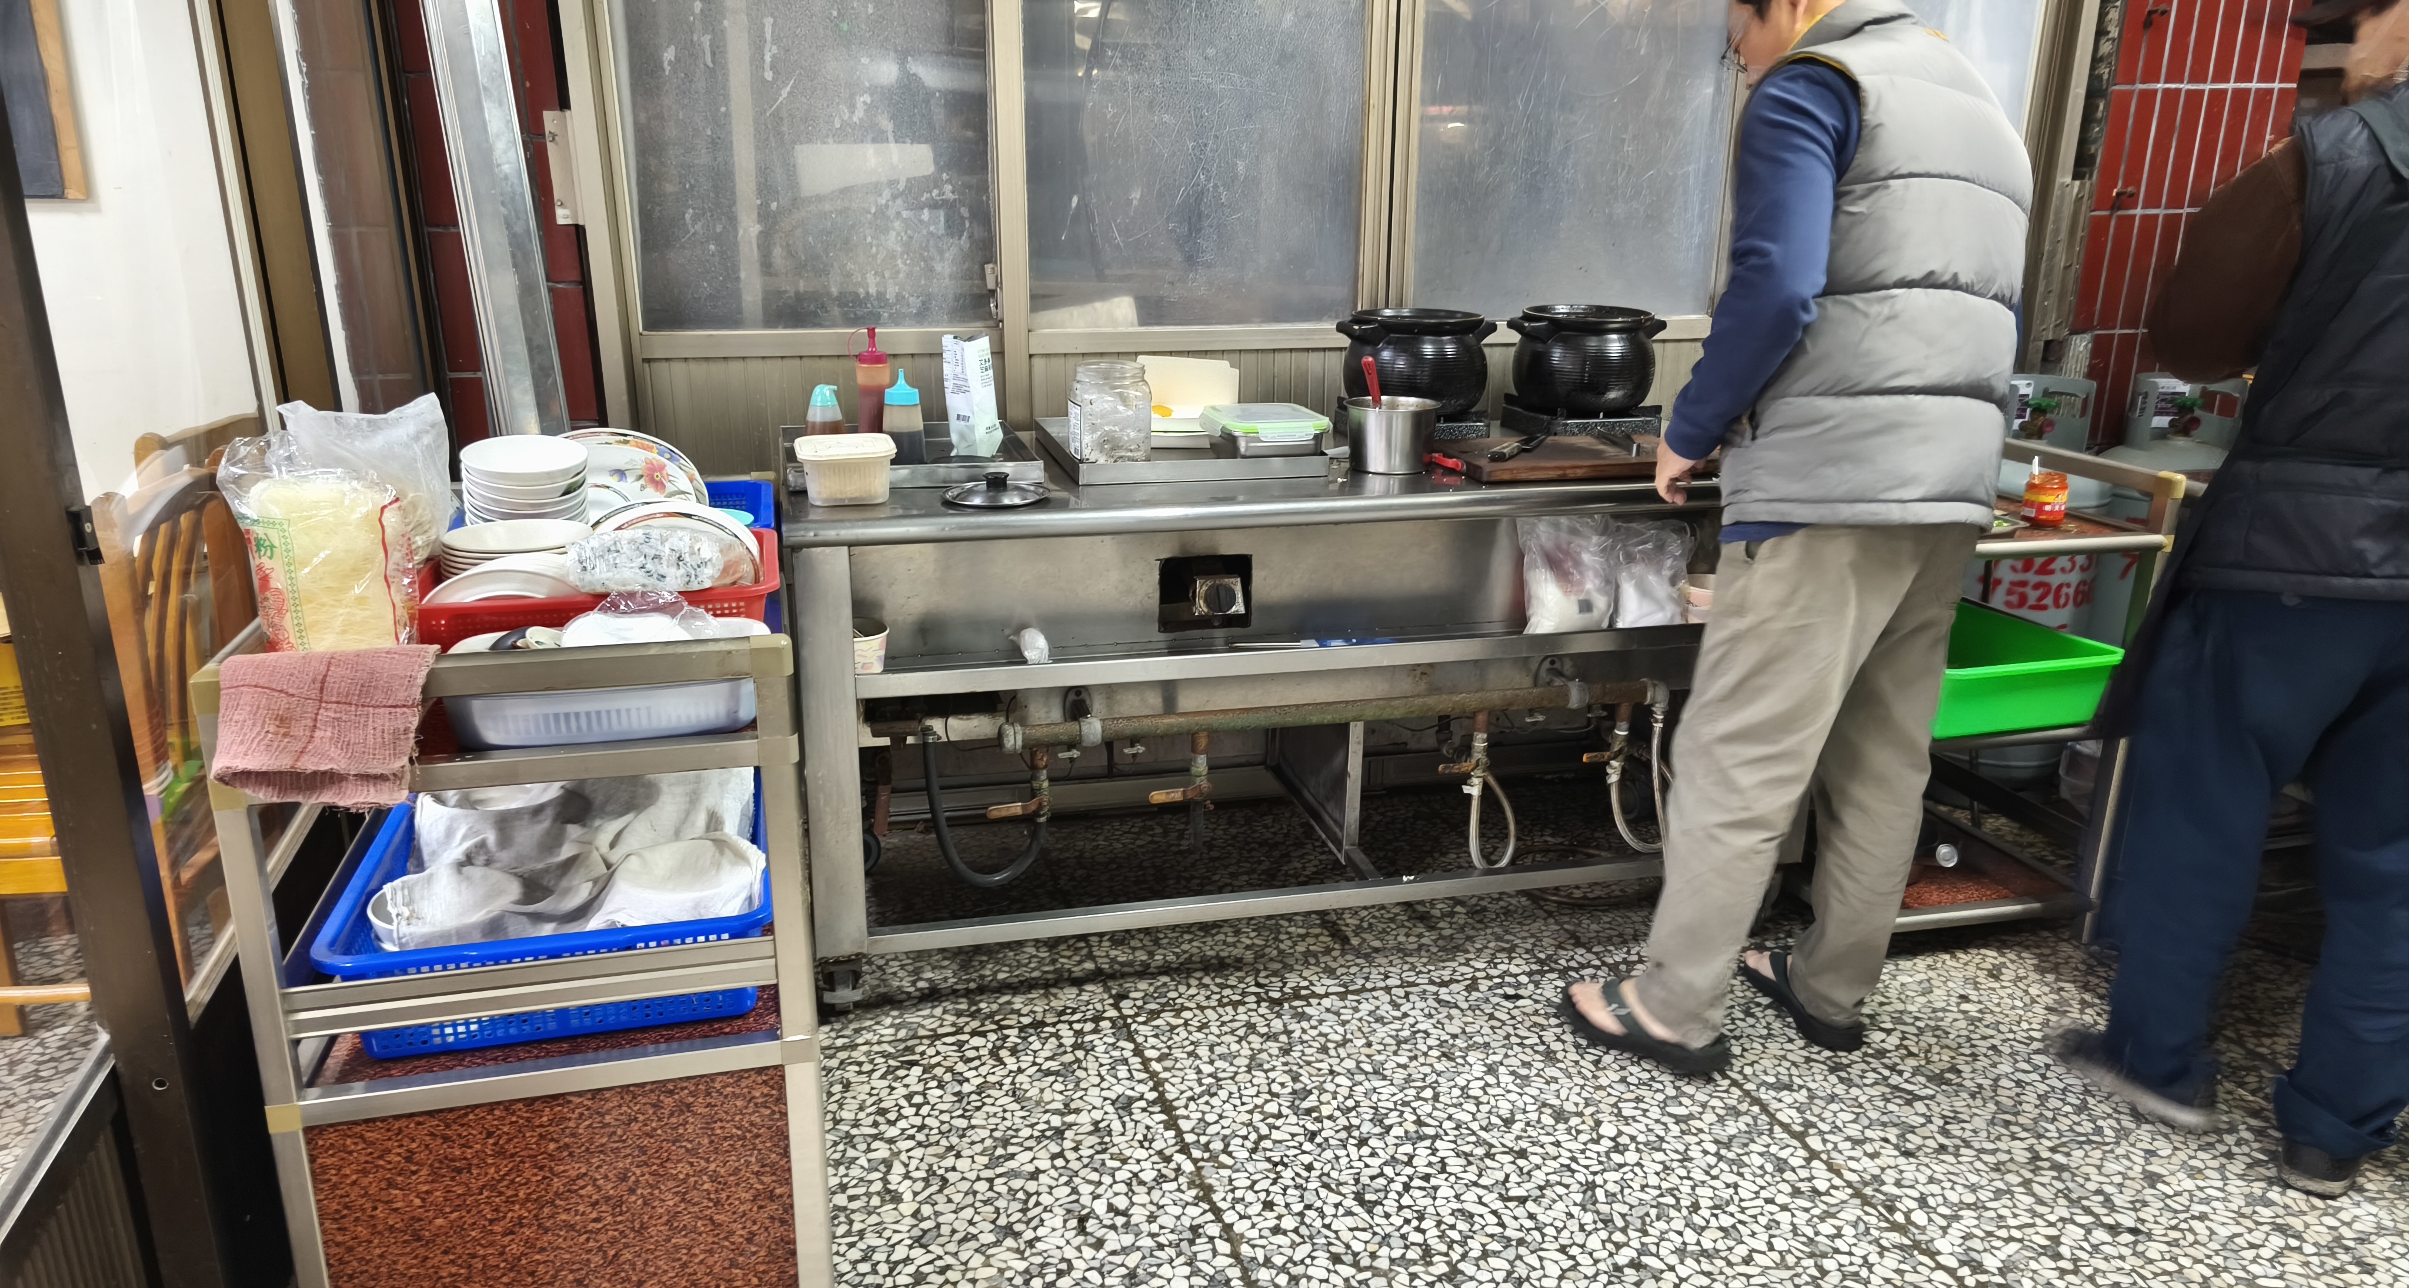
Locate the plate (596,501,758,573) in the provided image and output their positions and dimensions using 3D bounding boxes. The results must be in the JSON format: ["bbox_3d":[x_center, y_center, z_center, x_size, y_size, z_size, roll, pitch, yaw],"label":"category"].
[{"bbox_3d":[-0.599,-0.070,1.775,0.210,0.027,0.210,-6,56,-18],"label":"plate"}]

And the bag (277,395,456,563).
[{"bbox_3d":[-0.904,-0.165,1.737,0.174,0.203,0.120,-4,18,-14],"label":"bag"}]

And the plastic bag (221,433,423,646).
[{"bbox_3d":[-0.797,-0.051,1.457,0.165,0.280,0.100,-1,17,-5],"label":"plastic bag"}]

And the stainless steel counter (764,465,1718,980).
[{"bbox_3d":[0.169,0.059,2.903,1.737,0.815,0.672,-4,18,-12],"label":"stainless steel counter"}]

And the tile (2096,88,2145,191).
[{"bbox_3d":[1.889,-1.027,3.334,0.052,0.238,0.014,-4,18,-14],"label":"tile"}]

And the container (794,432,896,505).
[{"bbox_3d":[-0.546,-0.267,2.439,0.148,0.085,0.150,-4,18,-12],"label":"container"}]

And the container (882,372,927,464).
[{"bbox_3d":[-0.488,-0.362,2.596,0.066,0.160,0.066,-4,18,-12],"label":"container"}]

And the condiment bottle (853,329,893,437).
[{"bbox_3d":[-0.550,-0.417,2.668,0.059,0.214,0.059,-4,18,-14],"label":"condiment bottle"}]

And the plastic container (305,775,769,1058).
[{"bbox_3d":[-0.704,0.272,1.816,0.420,0.130,0.530,-4,18,-14],"label":"plastic container"}]

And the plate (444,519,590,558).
[{"bbox_3d":[-0.734,-0.114,1.714,0.165,0.022,0.165,-4,18,-14],"label":"plate"}]

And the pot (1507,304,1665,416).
[{"bbox_3d":[0.710,-0.531,2.983,0.325,0.168,0.280,-7,19,-21],"label":"pot"}]

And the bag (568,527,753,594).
[{"bbox_3d":[-0.574,-0.088,1.679,0.185,0.070,0.100,-4,18,-14],"label":"bag"}]

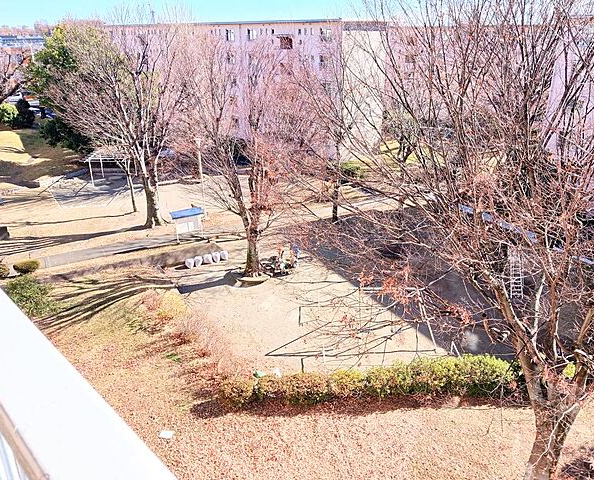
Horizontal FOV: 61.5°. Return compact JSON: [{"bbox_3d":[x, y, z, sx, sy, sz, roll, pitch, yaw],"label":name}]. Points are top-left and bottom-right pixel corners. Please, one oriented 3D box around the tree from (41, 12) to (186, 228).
[{"bbox_3d":[-11.130,-6.970,31.280,8.600,13.200,8.400,-1,22,0],"label":"tree"}]

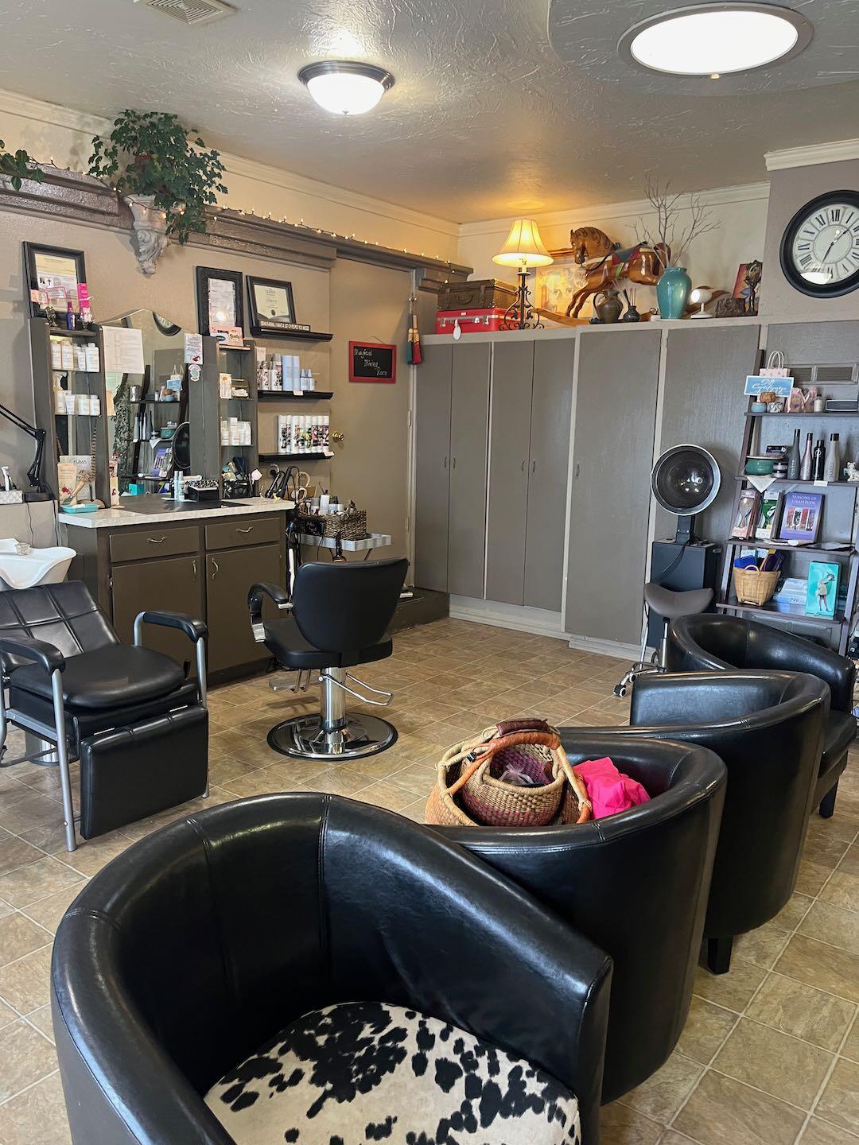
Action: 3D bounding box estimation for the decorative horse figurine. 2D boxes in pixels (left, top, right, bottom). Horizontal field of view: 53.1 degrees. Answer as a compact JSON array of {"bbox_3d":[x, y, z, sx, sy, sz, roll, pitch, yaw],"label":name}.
[{"bbox_3d":[1.162,-1.884,5.358,0.620,0.545,0.200,9,13,37],"label":"decorative horse figurine"}]

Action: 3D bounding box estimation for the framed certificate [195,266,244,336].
[{"bbox_3d":[-1.145,-1.478,4.733,0.030,0.353,0.309,9,14,38],"label":"framed certificate"}]

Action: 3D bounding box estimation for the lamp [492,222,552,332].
[{"bbox_3d":[0.602,-1.936,5.597,0.394,0.695,0.394,1,11,0],"label":"lamp"}]

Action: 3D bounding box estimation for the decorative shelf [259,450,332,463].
[{"bbox_3d":[-0.831,-0.711,5.248,0.110,0.047,0.595,9,14,38],"label":"decorative shelf"}]

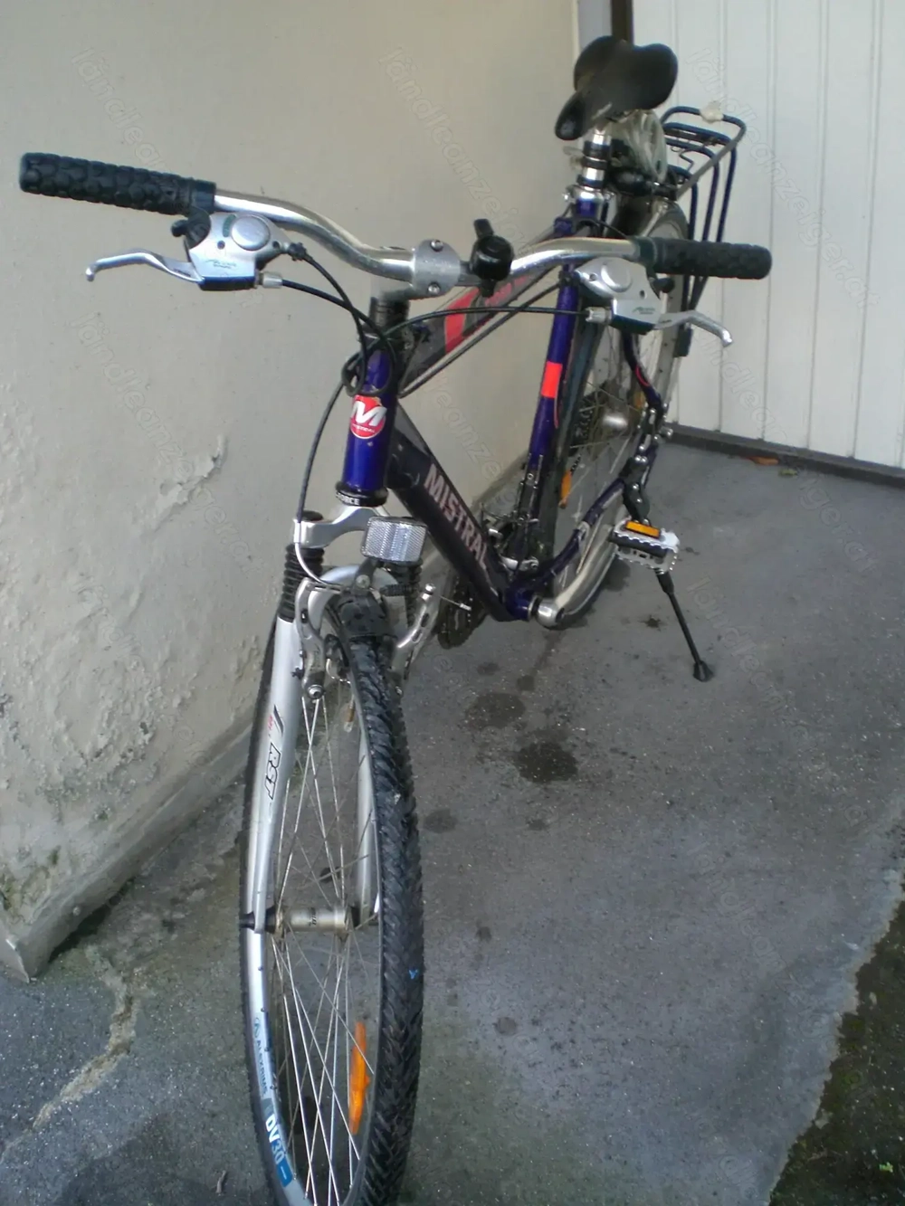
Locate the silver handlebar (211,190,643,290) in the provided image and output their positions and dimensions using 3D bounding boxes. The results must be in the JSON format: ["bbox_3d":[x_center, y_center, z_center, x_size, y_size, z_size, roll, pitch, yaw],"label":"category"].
[{"bbox_3d":[-0.011,-0.272,1.021,0.375,0.056,0.040,2,24,-18],"label":"silver handlebar"}]

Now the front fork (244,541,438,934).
[{"bbox_3d":[-0.116,0.135,1.289,0.152,0.450,0.115,2,24,-18],"label":"front fork"}]

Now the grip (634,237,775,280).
[{"bbox_3d":[0.225,-0.311,1.192,0.141,0.033,0.033,-2,32,-24],"label":"grip"}]

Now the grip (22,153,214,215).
[{"bbox_3d":[-0.242,-0.303,0.960,0.138,0.031,0.031,5,24,-7],"label":"grip"}]

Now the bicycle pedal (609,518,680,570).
[{"bbox_3d":[0.291,-0.085,2.000,0.099,0.067,0.031,18,64,17],"label":"bicycle pedal"}]

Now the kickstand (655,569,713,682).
[{"bbox_3d":[0.343,-0.047,2.073,0.050,0.376,0.050,-9,18,35],"label":"kickstand"}]

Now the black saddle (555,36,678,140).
[{"bbox_3d":[0.190,-0.638,1.672,0.148,0.085,0.266,17,43,16],"label":"black saddle"}]

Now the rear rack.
[{"bbox_3d":[0.314,-0.523,2.047,0.138,0.370,0.430,18,42,17],"label":"rear rack"}]

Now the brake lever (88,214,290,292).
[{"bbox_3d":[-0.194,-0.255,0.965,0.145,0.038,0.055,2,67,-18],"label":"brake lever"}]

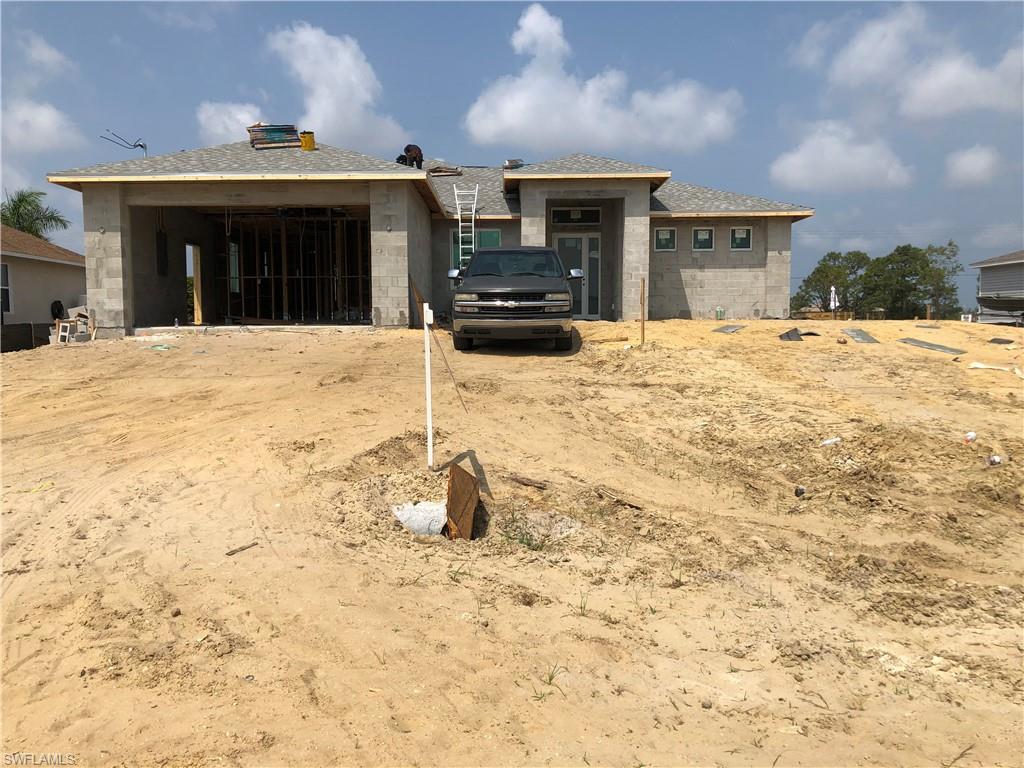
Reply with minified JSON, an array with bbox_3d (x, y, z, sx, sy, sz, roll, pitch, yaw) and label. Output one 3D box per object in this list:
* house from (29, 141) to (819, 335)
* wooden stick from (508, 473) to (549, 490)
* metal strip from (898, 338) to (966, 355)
[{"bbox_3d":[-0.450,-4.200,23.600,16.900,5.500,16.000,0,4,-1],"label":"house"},{"bbox_3d":[0.110,0.670,5.750,0.350,0.050,0.070,7,11,43],"label":"wooden stick"},{"bbox_3d":[7.450,-0.680,14.800,0.330,0.050,2.500,1,8,6],"label":"metal strip"}]

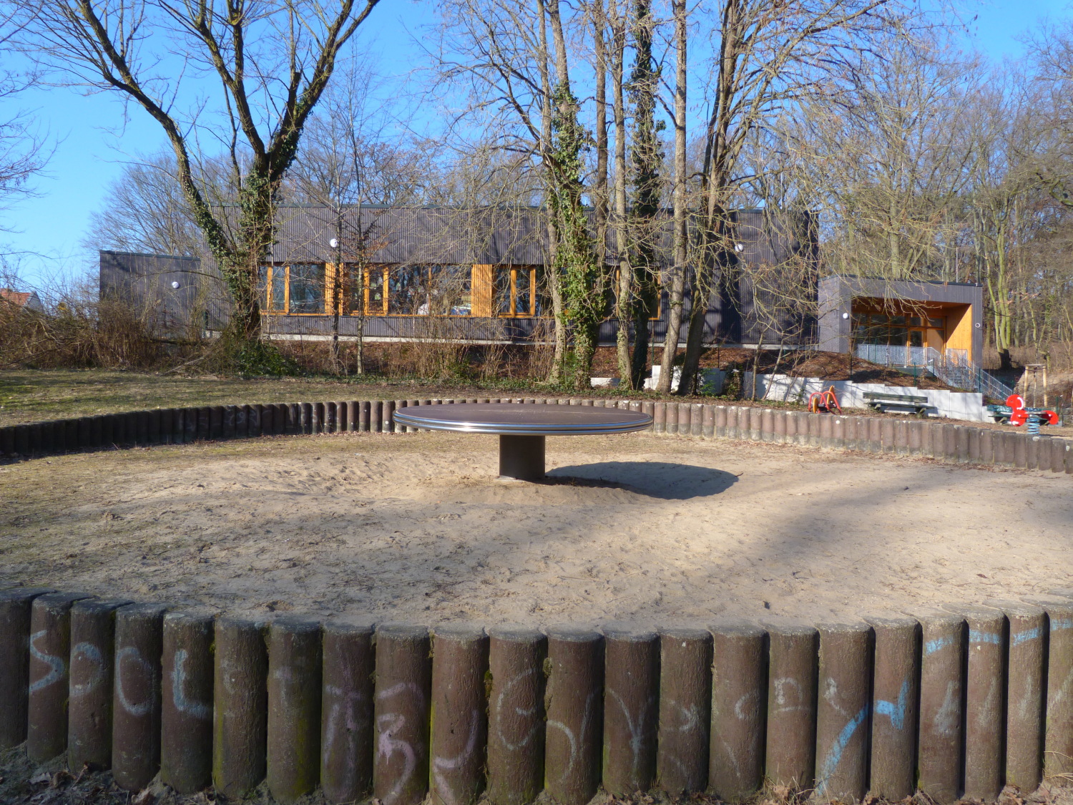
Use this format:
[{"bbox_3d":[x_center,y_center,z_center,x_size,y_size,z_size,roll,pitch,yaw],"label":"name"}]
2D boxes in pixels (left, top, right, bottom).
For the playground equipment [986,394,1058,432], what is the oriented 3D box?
[{"bbox_3d":[8.600,0.200,14.000,0.930,0.750,0.360,1,0,12],"label":"playground equipment"}]

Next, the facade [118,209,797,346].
[{"bbox_3d":[-3.100,-4.850,36.300,28.000,5.300,11.500,1,0,4],"label":"facade"}]

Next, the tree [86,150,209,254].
[{"bbox_3d":[-22.000,-8.000,47.000,8.800,12.000,8.400,1,0,0],"label":"tree"}]

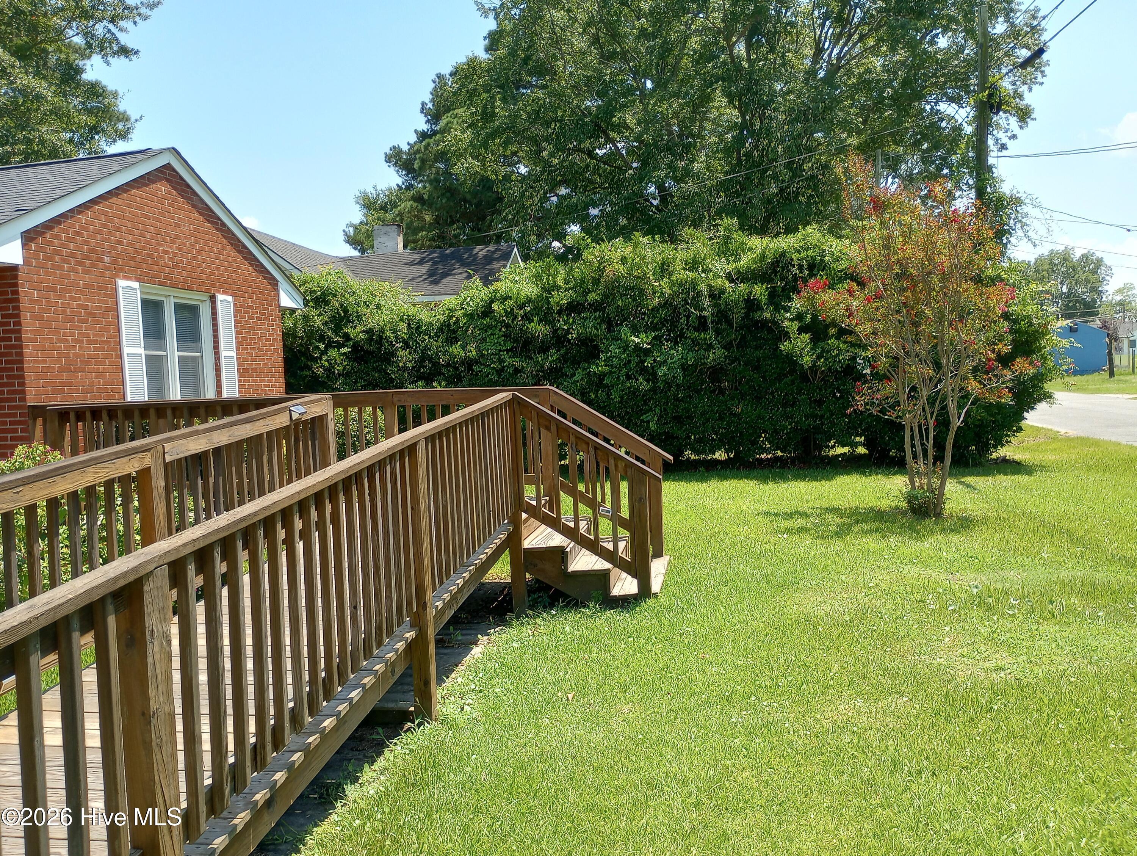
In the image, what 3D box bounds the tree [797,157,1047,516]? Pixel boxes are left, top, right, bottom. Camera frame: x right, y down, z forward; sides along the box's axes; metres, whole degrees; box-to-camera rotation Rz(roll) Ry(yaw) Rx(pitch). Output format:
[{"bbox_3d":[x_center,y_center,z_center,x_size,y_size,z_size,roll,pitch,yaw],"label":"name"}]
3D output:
[{"bbox_3d":[3.617,-0.946,9.458,2.550,3.700,2.400,-1,3,21],"label":"tree"}]

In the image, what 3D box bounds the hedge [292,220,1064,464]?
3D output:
[{"bbox_3d":[0.917,-1.423,16.916,14.000,4.150,2.500,-2,3,16],"label":"hedge"}]

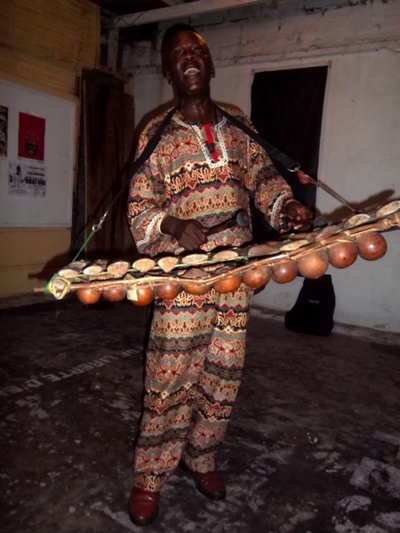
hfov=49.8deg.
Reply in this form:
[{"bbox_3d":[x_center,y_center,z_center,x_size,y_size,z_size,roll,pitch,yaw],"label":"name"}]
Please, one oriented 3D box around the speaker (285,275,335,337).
[{"bbox_3d":[1.073,0.330,4.069,0.400,0.540,0.310,7,8,23],"label":"speaker"}]

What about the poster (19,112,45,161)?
[{"bbox_3d":[-1.714,-1.321,4.418,0.010,0.431,0.319,8,9,29],"label":"poster"}]

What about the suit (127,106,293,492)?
[{"bbox_3d":[-0.006,0.145,1.528,0.550,1.378,0.390,1,8,-13],"label":"suit"}]

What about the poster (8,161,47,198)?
[{"bbox_3d":[-1.759,-0.874,4.443,0.010,0.322,0.457,8,9,29],"label":"poster"}]

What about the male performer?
[{"bbox_3d":[0.016,0.055,1.486,0.590,1.671,0.470,1,8,-13],"label":"male performer"}]

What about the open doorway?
[{"bbox_3d":[0.846,-0.946,4.411,0.759,1.999,0.120,8,9,29],"label":"open doorway"}]

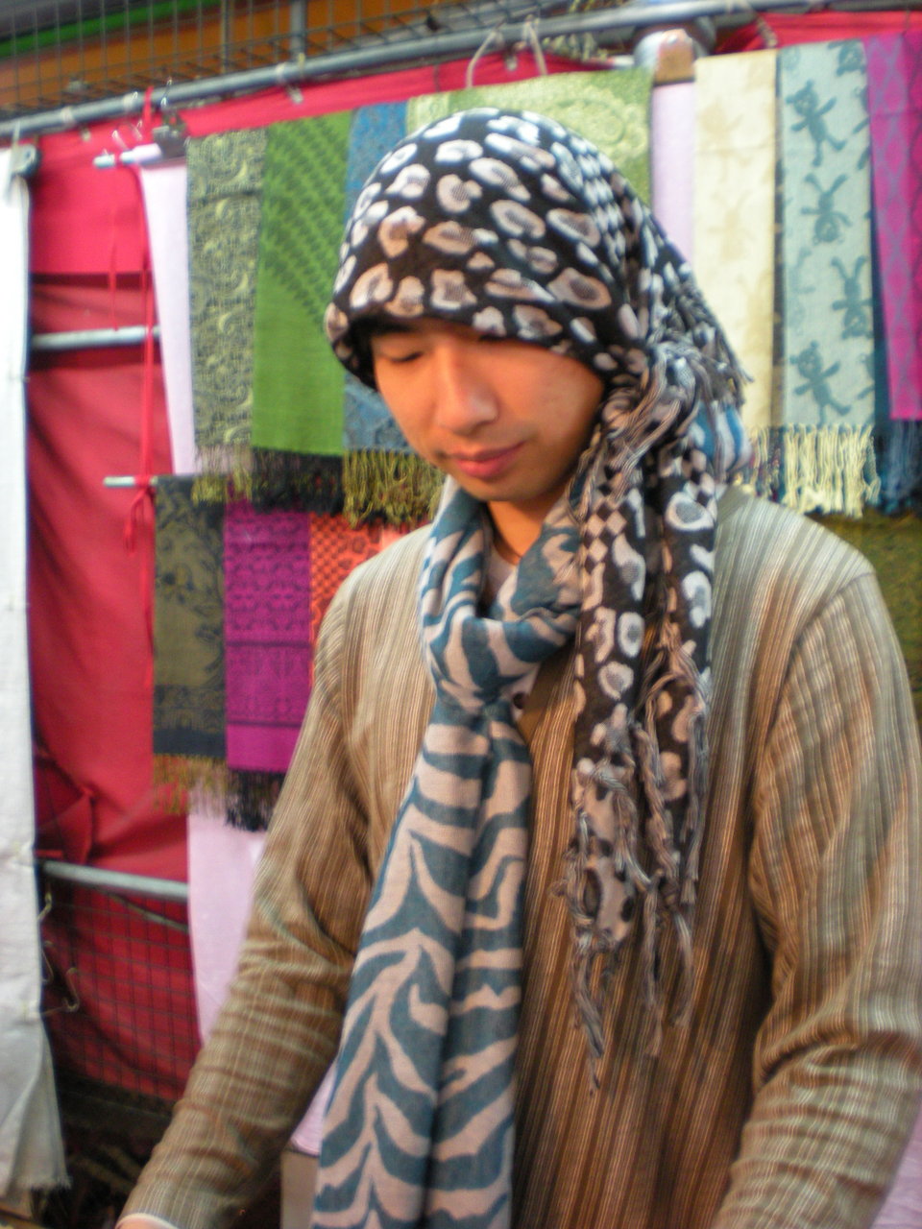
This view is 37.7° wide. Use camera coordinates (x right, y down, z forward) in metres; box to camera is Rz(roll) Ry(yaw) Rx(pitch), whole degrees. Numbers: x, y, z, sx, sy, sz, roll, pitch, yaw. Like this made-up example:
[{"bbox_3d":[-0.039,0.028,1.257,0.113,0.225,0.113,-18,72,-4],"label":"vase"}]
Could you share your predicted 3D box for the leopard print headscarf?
[{"bbox_3d":[0.048,-0.030,0.970,0.270,0.680,0.250,0,0,25],"label":"leopard print headscarf"}]

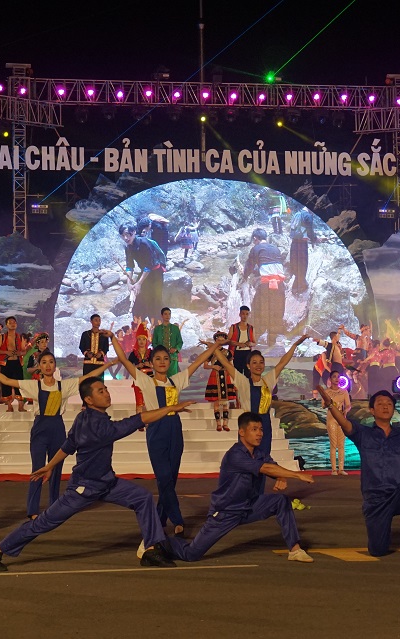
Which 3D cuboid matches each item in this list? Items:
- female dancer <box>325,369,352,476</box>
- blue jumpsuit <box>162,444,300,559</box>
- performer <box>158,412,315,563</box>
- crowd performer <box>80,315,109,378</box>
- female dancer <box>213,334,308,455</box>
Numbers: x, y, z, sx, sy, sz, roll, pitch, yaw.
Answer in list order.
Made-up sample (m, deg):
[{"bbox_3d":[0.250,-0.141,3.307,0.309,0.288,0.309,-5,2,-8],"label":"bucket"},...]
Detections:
[{"bbox_3d":[2.144,1.604,24.100,0.430,1.620,0.330,0,-3,-14],"label":"female dancer"},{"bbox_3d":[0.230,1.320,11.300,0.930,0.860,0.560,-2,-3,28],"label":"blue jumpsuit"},{"bbox_3d":[0.195,1.190,10.950,1.080,1.050,0.650,-3,-4,37],"label":"performer"},{"bbox_3d":[-1.829,0.763,26.800,0.540,1.690,0.360,0,-3,-3],"label":"crowd performer"},{"bbox_3d":[0.539,1.031,14.750,0.930,1.780,0.400,1,-3,-25],"label":"female dancer"}]

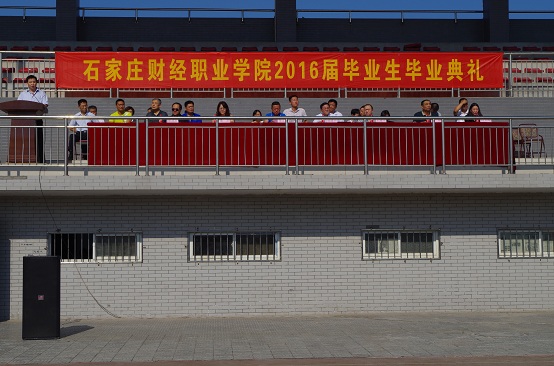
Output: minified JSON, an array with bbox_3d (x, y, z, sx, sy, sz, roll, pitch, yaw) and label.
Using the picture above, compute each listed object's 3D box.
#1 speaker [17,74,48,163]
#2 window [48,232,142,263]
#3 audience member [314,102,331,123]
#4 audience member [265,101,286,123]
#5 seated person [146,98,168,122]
[{"bbox_3d":[-4.735,-1.204,17.776,0.550,1.758,0.380,0,-3,-4],"label":"speaker"},{"bbox_3d":[-3.343,1.193,16.982,1.728,0.559,0.100,0,-3,-4],"label":"window"},{"bbox_3d":[0.947,-0.915,17.473,0.500,1.270,0.760,0,-4,-4],"label":"audience member"},{"bbox_3d":[-0.008,-0.980,18.079,0.520,1.259,0.720,0,-3,-4],"label":"audience member"},{"bbox_3d":[-2.322,-0.999,17.750,0.520,1.290,0.780,0,-4,-4],"label":"seated person"}]

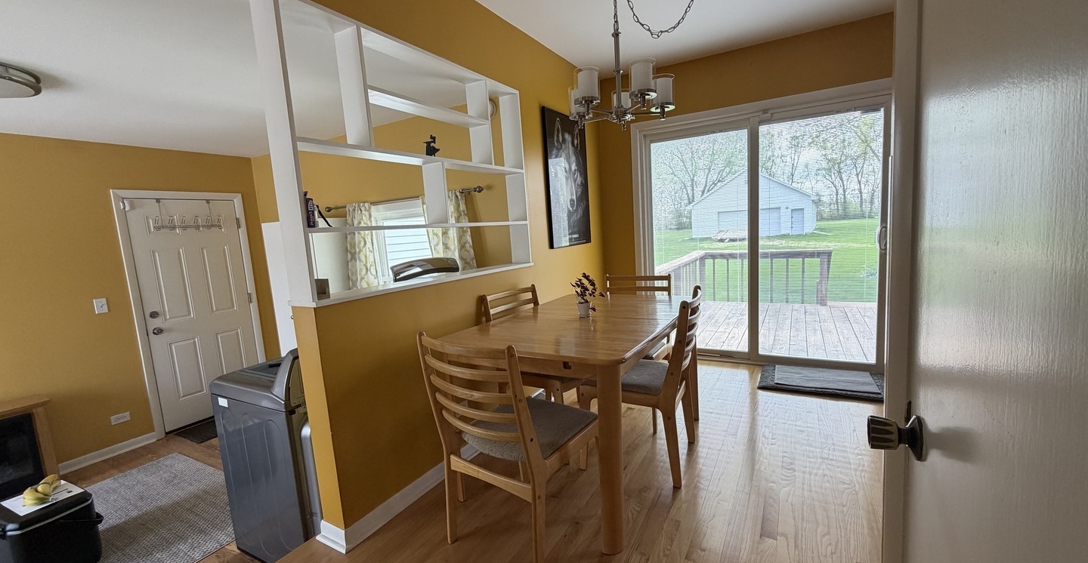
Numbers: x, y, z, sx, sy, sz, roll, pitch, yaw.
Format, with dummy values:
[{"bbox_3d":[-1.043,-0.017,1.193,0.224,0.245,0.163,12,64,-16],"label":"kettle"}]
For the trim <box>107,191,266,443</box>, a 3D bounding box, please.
[{"bbox_3d":[-3.122,0.249,4.015,0.060,2.090,0.951,1,8,30],"label":"trim"}]

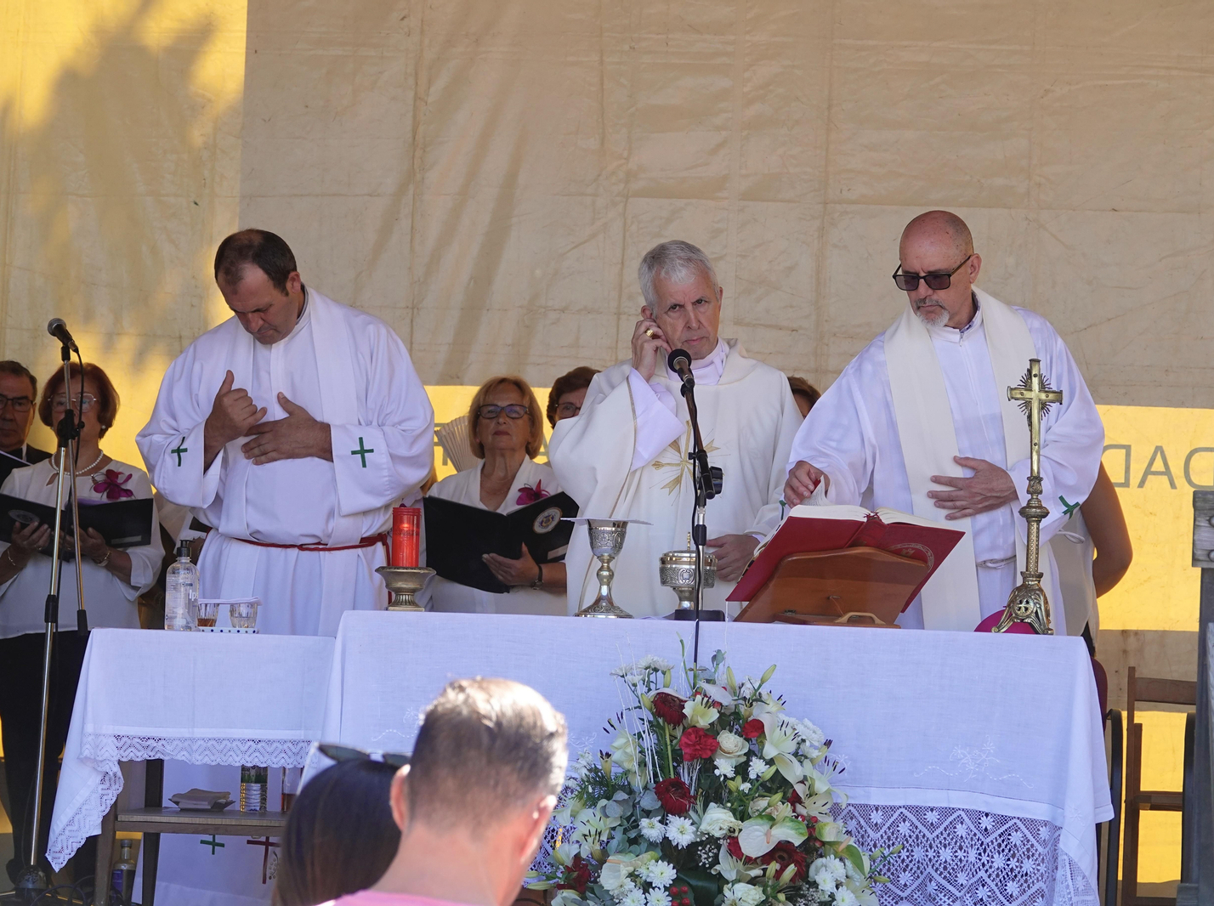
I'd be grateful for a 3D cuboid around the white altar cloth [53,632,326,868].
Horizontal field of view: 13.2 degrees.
[{"bbox_3d":[-0.856,0.632,11.200,0.670,0.490,0.500,2,-2,7],"label":"white altar cloth"}]

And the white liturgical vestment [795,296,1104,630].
[{"bbox_3d":[0.710,0.369,11.371,0.680,1.450,0.480,1,-2,11],"label":"white liturgical vestment"}]

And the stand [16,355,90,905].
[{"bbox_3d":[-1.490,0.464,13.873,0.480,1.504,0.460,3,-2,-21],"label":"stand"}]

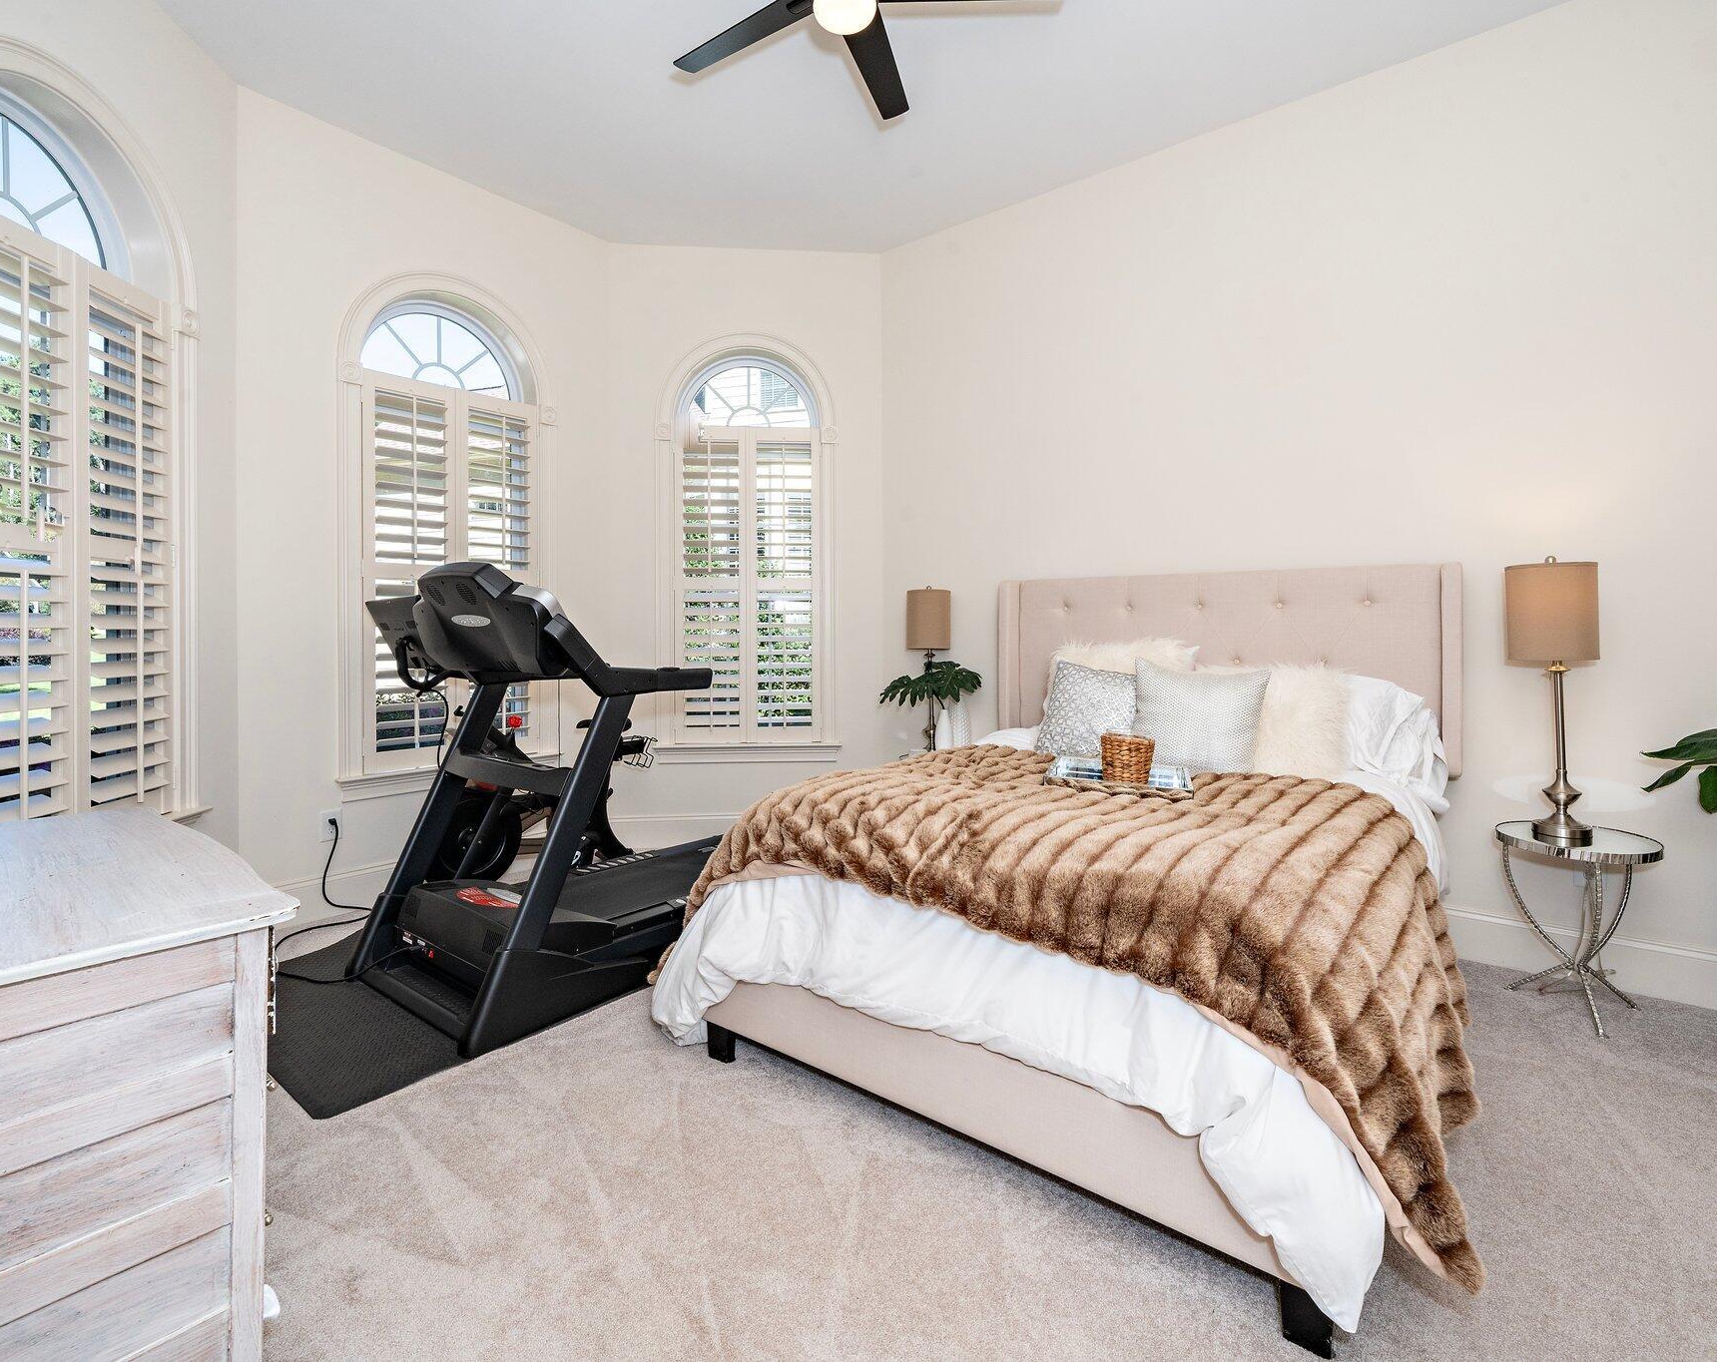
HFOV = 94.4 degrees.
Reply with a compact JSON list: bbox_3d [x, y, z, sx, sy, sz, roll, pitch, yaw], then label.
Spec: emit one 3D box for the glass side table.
[{"bbox_3d":[2.184,0.733,2.403,0.375,0.522,0.375,2,3,39],"label":"glass side table"}]

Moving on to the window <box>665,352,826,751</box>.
[{"bbox_3d":[-0.600,-0.732,4.336,0.855,2.150,0.140,0,3,-6],"label":"window"}]

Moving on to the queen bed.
[{"bbox_3d":[0.823,0.320,2.560,1.785,1.411,2.118,2,4,38],"label":"queen bed"}]

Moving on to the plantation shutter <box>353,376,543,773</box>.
[{"bbox_3d":[-1.820,-0.459,3.627,0.070,1.675,0.832,2,3,39],"label":"plantation shutter"}]

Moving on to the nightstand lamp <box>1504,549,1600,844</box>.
[{"bbox_3d":[2.163,0.052,2.461,0.220,0.871,0.220,2,4,38],"label":"nightstand lamp"}]

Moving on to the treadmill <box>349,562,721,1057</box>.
[{"bbox_3d":[-0.785,0.281,3.161,0.833,1.398,1.975,2,4,39],"label":"treadmill"}]

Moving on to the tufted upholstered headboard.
[{"bbox_3d":[1.414,-0.075,3.321,1.764,0.720,0.200,2,4,38],"label":"tufted upholstered headboard"}]

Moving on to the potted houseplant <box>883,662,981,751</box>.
[{"bbox_3d":[0.360,0.142,3.850,0.460,0.487,0.360,2,3,39],"label":"potted houseplant"}]

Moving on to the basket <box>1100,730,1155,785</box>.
[{"bbox_3d":[0.864,0.249,2.558,0.158,0.142,0.158,2,4,38],"label":"basket"}]

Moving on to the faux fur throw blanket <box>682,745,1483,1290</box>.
[{"bbox_3d":[0.643,0.663,2.368,1.904,0.678,1.523,2,4,38],"label":"faux fur throw blanket"}]

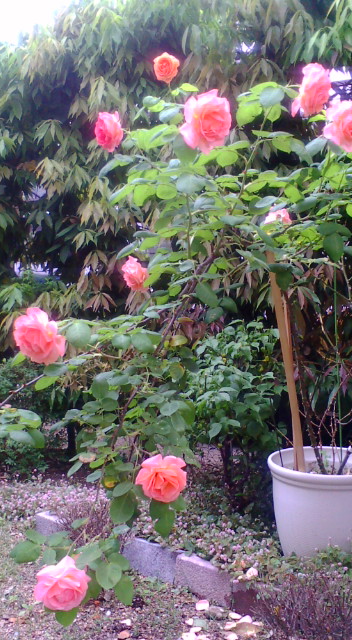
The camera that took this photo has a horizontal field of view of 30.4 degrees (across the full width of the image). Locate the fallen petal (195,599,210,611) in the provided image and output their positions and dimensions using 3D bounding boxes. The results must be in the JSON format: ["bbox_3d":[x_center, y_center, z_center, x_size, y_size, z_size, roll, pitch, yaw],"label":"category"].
[{"bbox_3d":[0.079,0.847,1.920,0.038,0.018,0.034,0,3,0],"label":"fallen petal"}]

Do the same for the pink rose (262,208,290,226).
[{"bbox_3d":[0.263,-0.271,1.660,0.077,0.055,0.075,0,6,0],"label":"pink rose"}]

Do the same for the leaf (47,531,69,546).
[{"bbox_3d":[-0.258,0.476,1.410,0.047,0.034,0.030,0,3,0],"label":"leaf"}]

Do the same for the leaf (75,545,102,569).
[{"bbox_3d":[-0.187,0.504,1.380,0.059,0.050,0.030,0,3,-6],"label":"leaf"}]

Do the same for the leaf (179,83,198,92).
[{"bbox_3d":[0.031,-0.575,1.600,0.049,0.010,0.032,16,-21,-5],"label":"leaf"}]

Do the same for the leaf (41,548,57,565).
[{"bbox_3d":[-0.276,0.514,1.400,0.034,0.010,0.044,10,37,-7],"label":"leaf"}]

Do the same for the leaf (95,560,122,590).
[{"bbox_3d":[-0.157,0.599,1.520,0.059,0.013,0.073,6,43,-4],"label":"leaf"}]

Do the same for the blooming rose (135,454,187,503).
[{"bbox_3d":[-0.036,0.367,1.500,0.118,0.110,0.085,0,2,0],"label":"blooming rose"}]

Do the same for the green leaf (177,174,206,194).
[{"bbox_3d":[0.040,-0.350,1.670,0.074,0.050,0.035,0,2,0],"label":"green leaf"}]

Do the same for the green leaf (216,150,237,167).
[{"bbox_3d":[0.133,-0.417,1.670,0.053,0.012,0.050,4,-41,4],"label":"green leaf"}]

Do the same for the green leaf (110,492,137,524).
[{"bbox_3d":[-0.116,0.411,1.410,0.053,0.068,0.025,0,3,0],"label":"green leaf"}]

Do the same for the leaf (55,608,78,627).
[{"bbox_3d":[-0.234,0.628,1.380,0.050,0.054,0.030,0,3,0],"label":"leaf"}]

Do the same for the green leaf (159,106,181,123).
[{"bbox_3d":[-0.016,-0.508,1.600,0.053,0.039,0.035,1,3,11],"label":"green leaf"}]

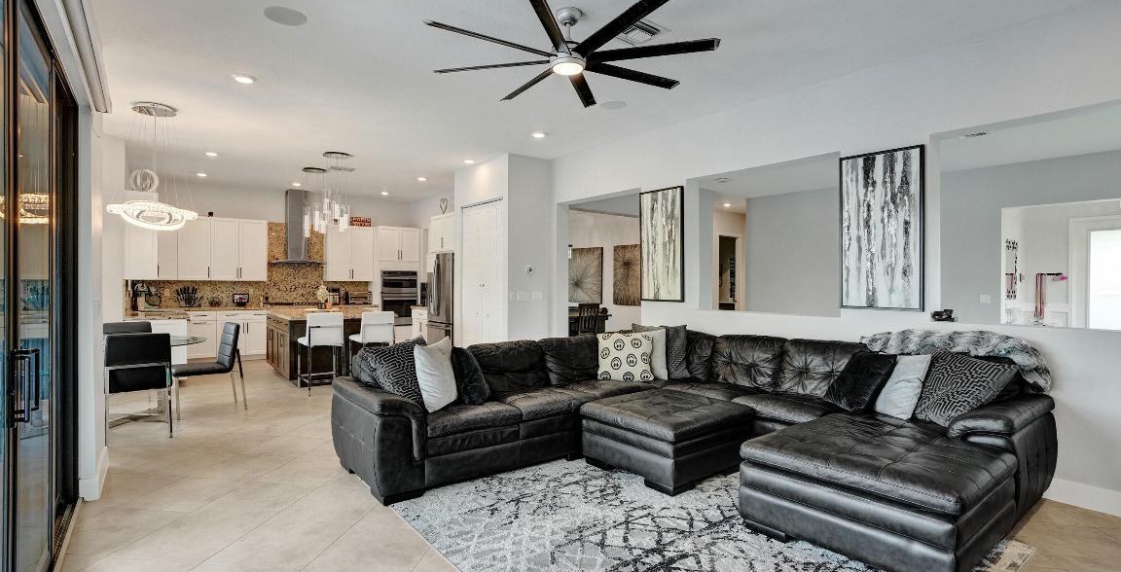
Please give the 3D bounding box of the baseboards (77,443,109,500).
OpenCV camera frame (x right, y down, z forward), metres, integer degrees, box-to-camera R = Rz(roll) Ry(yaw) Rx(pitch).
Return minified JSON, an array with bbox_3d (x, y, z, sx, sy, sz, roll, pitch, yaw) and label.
[{"bbox_3d":[-3.112,1.247,3.331,0.110,0.135,0.760,0,0,-39],"label":"baseboards"}]

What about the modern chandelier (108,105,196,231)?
[{"bbox_3d":[-3.992,-1.142,4.902,0.700,1.215,0.700,0,0,-39],"label":"modern chandelier"}]

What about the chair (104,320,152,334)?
[{"bbox_3d":[-4.560,0.846,5.231,0.430,0.900,0.620,0,0,-39],"label":"chair"}]

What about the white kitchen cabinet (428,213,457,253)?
[{"bbox_3d":[-1.710,-0.843,8.334,0.620,0.600,0.930,0,0,-39],"label":"white kitchen cabinet"}]

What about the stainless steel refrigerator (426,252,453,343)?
[{"bbox_3d":[-1.641,0.397,8.121,0.840,1.790,0.900,0,0,-39],"label":"stainless steel refrigerator"}]

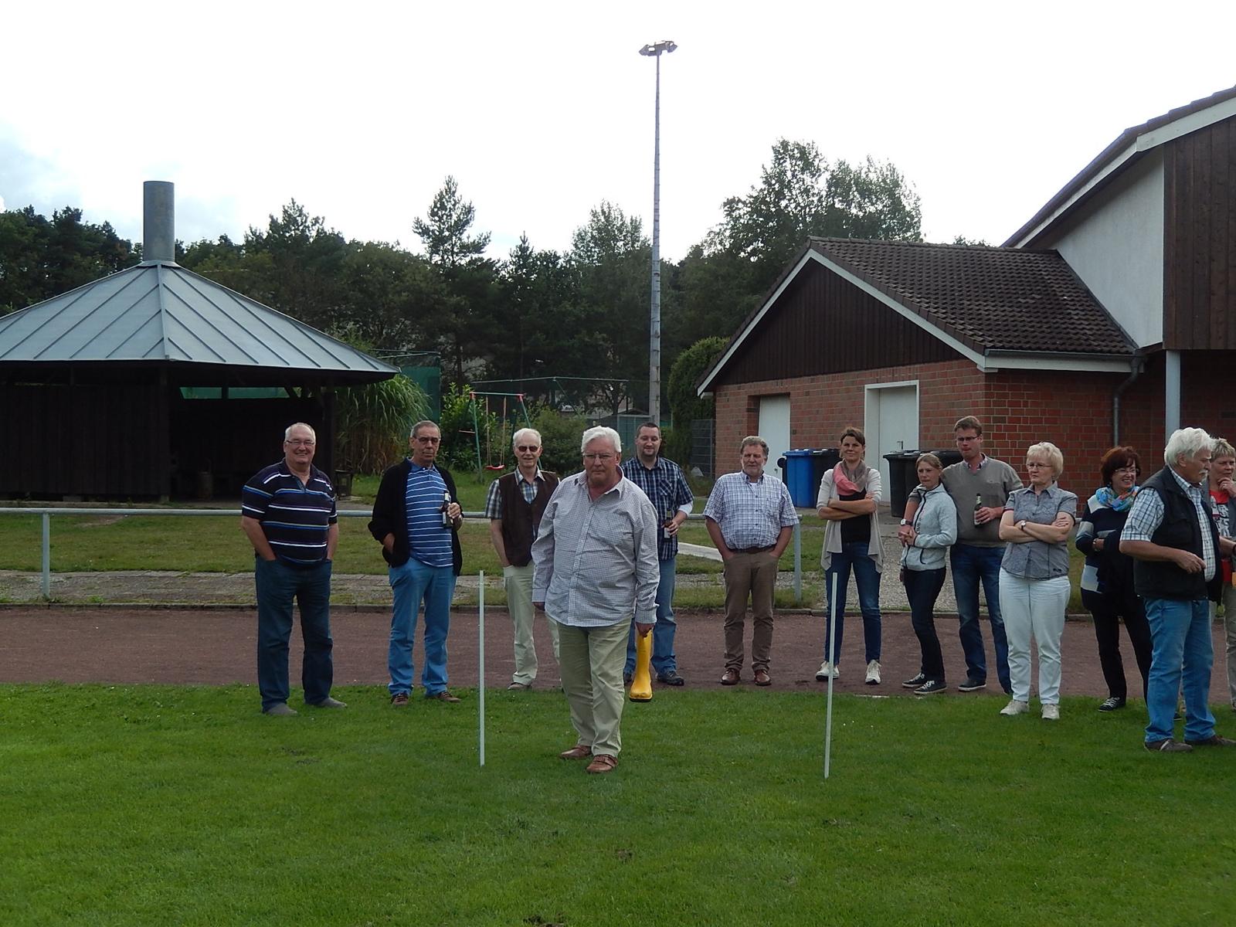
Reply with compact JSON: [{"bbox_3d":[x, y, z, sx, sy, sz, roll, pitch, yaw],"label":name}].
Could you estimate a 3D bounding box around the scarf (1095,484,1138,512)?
[{"bbox_3d":[3.184,0.218,10.200,0.310,0.185,0.260,1,0,7],"label":"scarf"}]

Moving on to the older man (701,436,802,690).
[{"bbox_3d":[0.950,0.673,11.313,0.670,1.736,0.420,1,0,3],"label":"older man"}]

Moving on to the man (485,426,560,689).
[{"bbox_3d":[-0.621,0.636,11.070,0.570,1.784,0.380,1,0,-5],"label":"man"}]

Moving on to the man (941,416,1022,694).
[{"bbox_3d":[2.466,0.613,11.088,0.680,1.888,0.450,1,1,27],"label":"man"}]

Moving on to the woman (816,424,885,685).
[{"bbox_3d":[1.640,0.627,11.331,0.480,1.793,0.400,1,0,9],"label":"woman"}]

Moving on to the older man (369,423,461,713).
[{"bbox_3d":[-1.305,0.623,10.423,0.600,1.806,0.420,0,0,-8],"label":"older man"}]

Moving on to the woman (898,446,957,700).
[{"bbox_3d":[2.150,0.738,11.114,0.420,1.632,0.420,1,1,41],"label":"woman"}]

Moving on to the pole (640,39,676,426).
[{"bbox_3d":[1.314,-6.993,54.000,1.350,14.539,0.650,1,1,30],"label":"pole"}]

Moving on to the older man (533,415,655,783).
[{"bbox_3d":[-0.104,0.678,8.322,0.610,1.752,0.500,1,0,12],"label":"older man"}]

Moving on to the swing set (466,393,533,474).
[{"bbox_3d":[-2.720,-0.587,35.500,1.700,1.980,1.500,0,1,-35],"label":"swing set"}]

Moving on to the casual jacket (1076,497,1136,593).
[{"bbox_3d":[3.166,0.513,10.220,0.520,0.700,0.360,1,0,7],"label":"casual jacket"}]

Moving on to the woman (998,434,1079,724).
[{"bbox_3d":[2.615,0.715,10.002,0.500,1.704,0.420,1,0,24],"label":"woman"}]

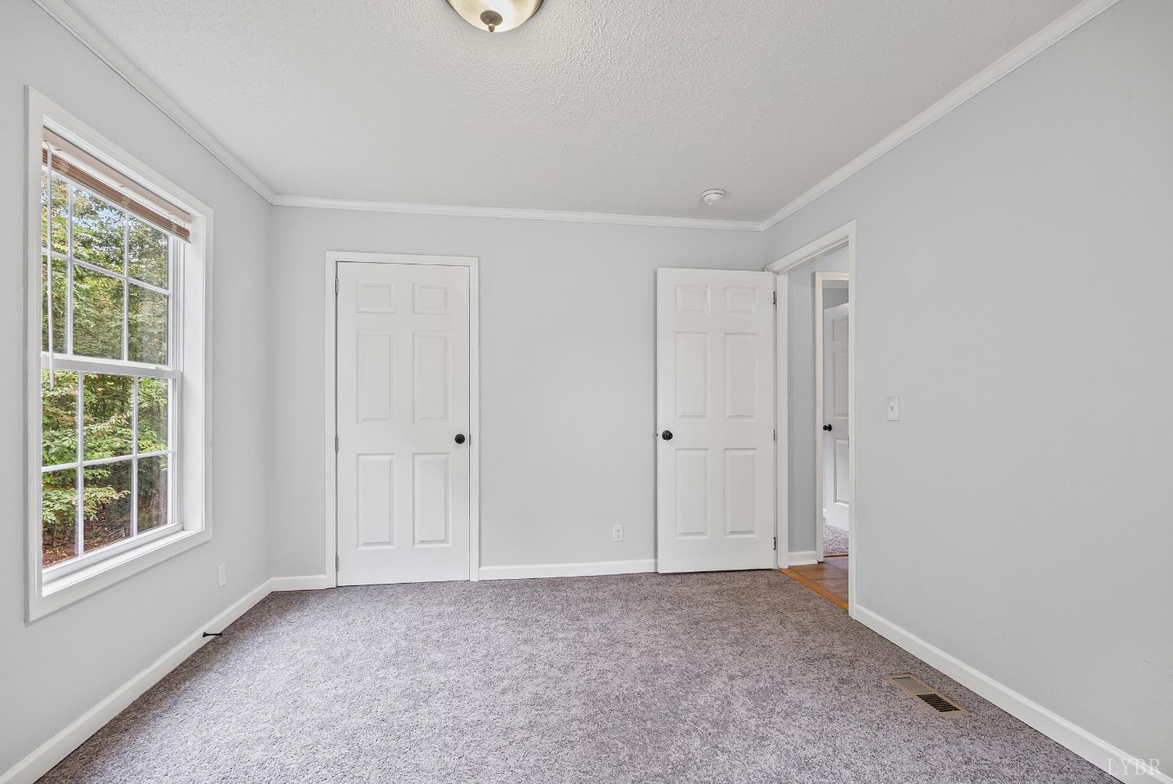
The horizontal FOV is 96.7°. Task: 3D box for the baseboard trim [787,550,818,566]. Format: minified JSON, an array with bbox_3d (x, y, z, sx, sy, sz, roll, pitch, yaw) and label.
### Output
[{"bbox_3d":[1.541,1.195,3.755,0.252,0.099,0.020,0,-1,-9],"label":"baseboard trim"}]

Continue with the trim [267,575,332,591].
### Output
[{"bbox_3d":[-1.774,1.179,3.217,0.335,0.089,0.020,0,-1,-9],"label":"trim"}]

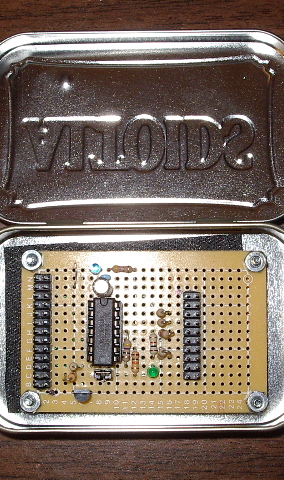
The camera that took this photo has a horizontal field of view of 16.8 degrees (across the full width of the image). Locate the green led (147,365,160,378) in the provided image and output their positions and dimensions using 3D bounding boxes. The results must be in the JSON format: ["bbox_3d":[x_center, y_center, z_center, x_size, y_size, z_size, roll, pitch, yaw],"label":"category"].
[{"bbox_3d":[0.003,0.038,0.277,0.004,0.005,0.004,0,86,0],"label":"green led"}]

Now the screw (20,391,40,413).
[{"bbox_3d":[-0.032,0.047,0.280,0.006,0.008,0.006,0,86,0],"label":"screw"}]

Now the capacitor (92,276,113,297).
[{"bbox_3d":[-0.011,0.014,0.276,0.005,0.009,0.005,0,86,0],"label":"capacitor"}]

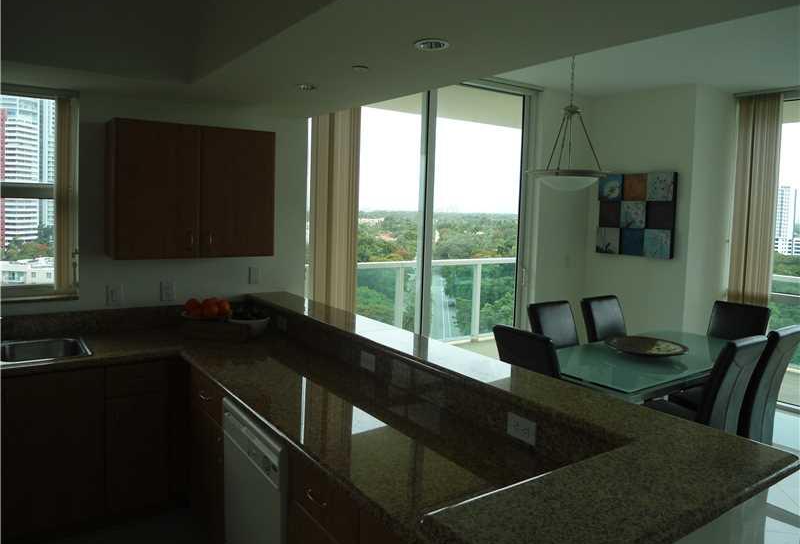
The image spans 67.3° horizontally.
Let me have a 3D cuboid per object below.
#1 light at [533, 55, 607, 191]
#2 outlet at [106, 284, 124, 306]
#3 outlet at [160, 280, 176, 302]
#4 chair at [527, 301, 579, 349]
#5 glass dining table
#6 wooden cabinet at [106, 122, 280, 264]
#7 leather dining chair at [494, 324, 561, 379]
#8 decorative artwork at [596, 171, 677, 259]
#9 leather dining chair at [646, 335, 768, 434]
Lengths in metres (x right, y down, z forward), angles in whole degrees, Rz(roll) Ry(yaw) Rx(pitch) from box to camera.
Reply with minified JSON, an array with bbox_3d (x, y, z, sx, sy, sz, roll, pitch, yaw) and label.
[{"bbox_3d":[0.996,-0.911,3.508,0.470,0.860,0.470,-3,8,-34],"label":"light"},{"bbox_3d":[-1.672,0.139,3.537,0.085,0.120,0.012,-3,8,-34],"label":"outlet"},{"bbox_3d":[-1.432,0.127,3.701,0.080,0.120,0.012,-3,8,-34],"label":"outlet"},{"bbox_3d":[1.248,0.764,4.218,0.440,1.000,0.580,-3,8,-34],"label":"chair"},{"bbox_3d":[1.677,0.921,4.027,1.830,0.750,0.880,-3,8,-34],"label":"glass dining table"},{"bbox_3d":[-1.235,-0.473,3.572,0.900,0.750,0.330,-3,8,-34],"label":"wooden cabinet"},{"bbox_3d":[0.895,0.829,3.542,0.580,1.000,0.440,-3,8,-34],"label":"leather dining chair"},{"bbox_3d":[2.066,-0.512,5.356,0.040,0.740,0.780,-3,8,-34],"label":"decorative artwork"},{"bbox_3d":[1.781,0.842,3.622,0.440,1.000,0.580,-3,8,-34],"label":"leather dining chair"}]

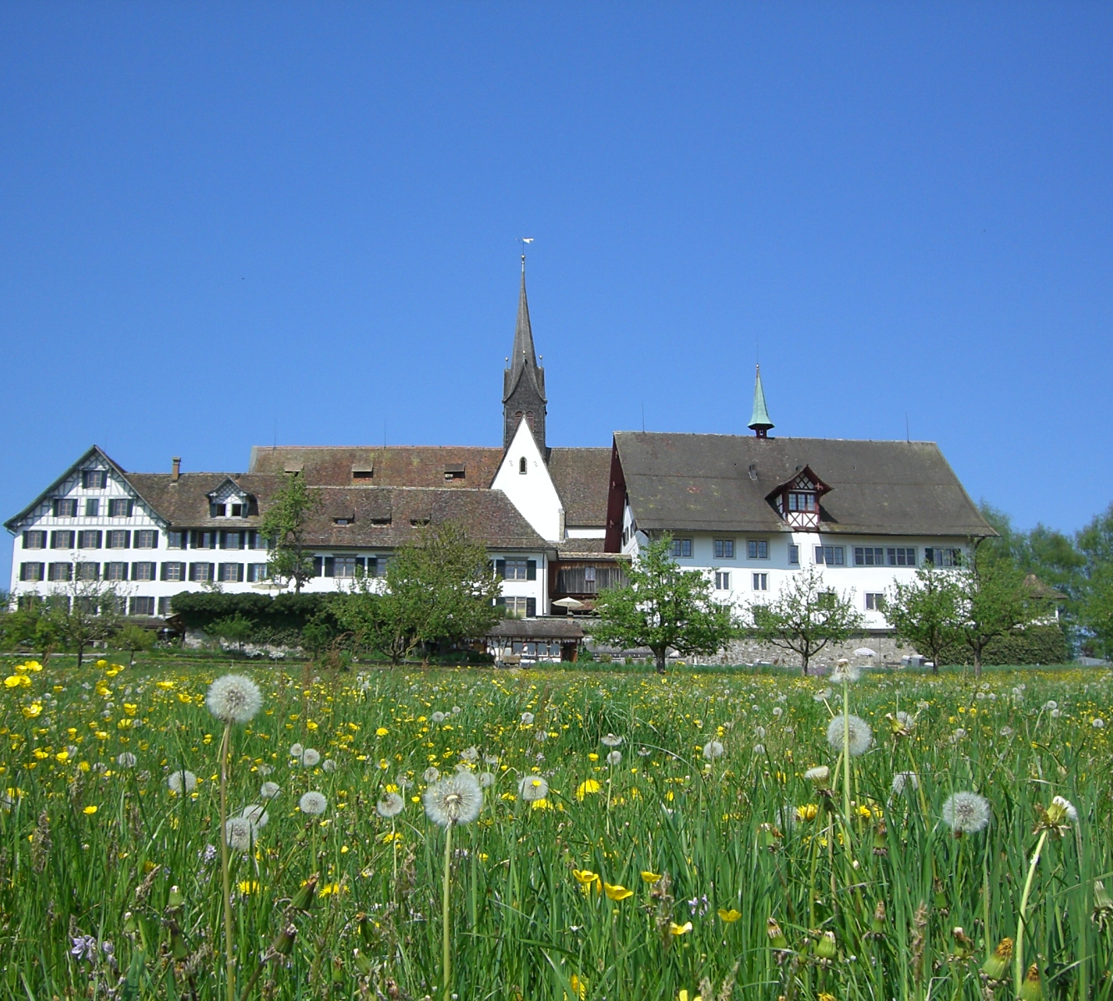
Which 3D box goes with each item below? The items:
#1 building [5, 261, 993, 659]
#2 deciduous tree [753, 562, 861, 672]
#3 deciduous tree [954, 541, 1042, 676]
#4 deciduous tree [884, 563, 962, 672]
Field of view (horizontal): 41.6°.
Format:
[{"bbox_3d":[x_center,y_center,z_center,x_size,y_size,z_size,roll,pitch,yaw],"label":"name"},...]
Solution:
[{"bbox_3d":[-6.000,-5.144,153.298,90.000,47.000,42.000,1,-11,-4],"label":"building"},{"bbox_3d":[14.824,7.064,86.608,6.534,6.614,6.207,0,-11,0],"label":"deciduous tree"},{"bbox_3d":[25.845,6.341,85.749,5.126,8.089,5.126,0,-11,0],"label":"deciduous tree"},{"bbox_3d":[22.611,7.215,89.623,5.103,6.781,4.848,0,-11,0],"label":"deciduous tree"}]

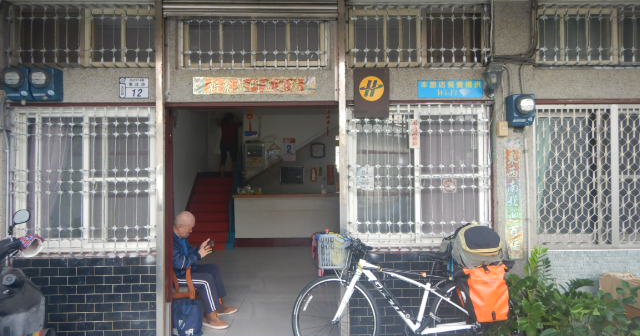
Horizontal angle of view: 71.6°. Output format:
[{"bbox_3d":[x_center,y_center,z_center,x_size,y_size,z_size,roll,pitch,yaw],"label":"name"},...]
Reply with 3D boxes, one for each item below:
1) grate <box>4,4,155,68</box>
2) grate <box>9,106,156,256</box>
[{"bbox_3d":[-1.964,-1.090,3.668,1.172,0.496,0.100,-1,-1,-2],"label":"grate"},{"bbox_3d":[-1.942,0.105,3.656,1.142,1.207,0.100,-1,-1,-2],"label":"grate"}]

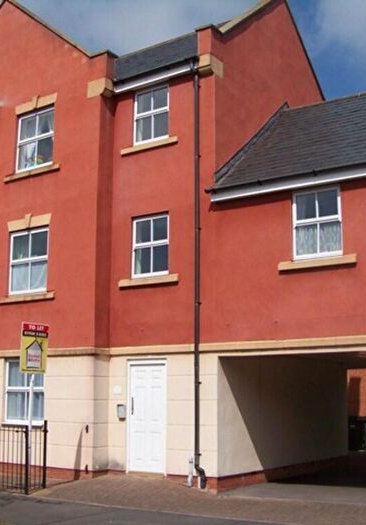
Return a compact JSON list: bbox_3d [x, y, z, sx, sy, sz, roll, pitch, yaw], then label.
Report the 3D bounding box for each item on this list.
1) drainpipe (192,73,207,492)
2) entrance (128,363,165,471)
[{"bbox_3d":[0.274,0.086,13.694,0.130,8.000,0.130,-7,-13,31],"label":"drainpipe"},{"bbox_3d":[-0.673,2.910,13.836,0.900,2.110,0.120,-7,-13,31],"label":"entrance"}]

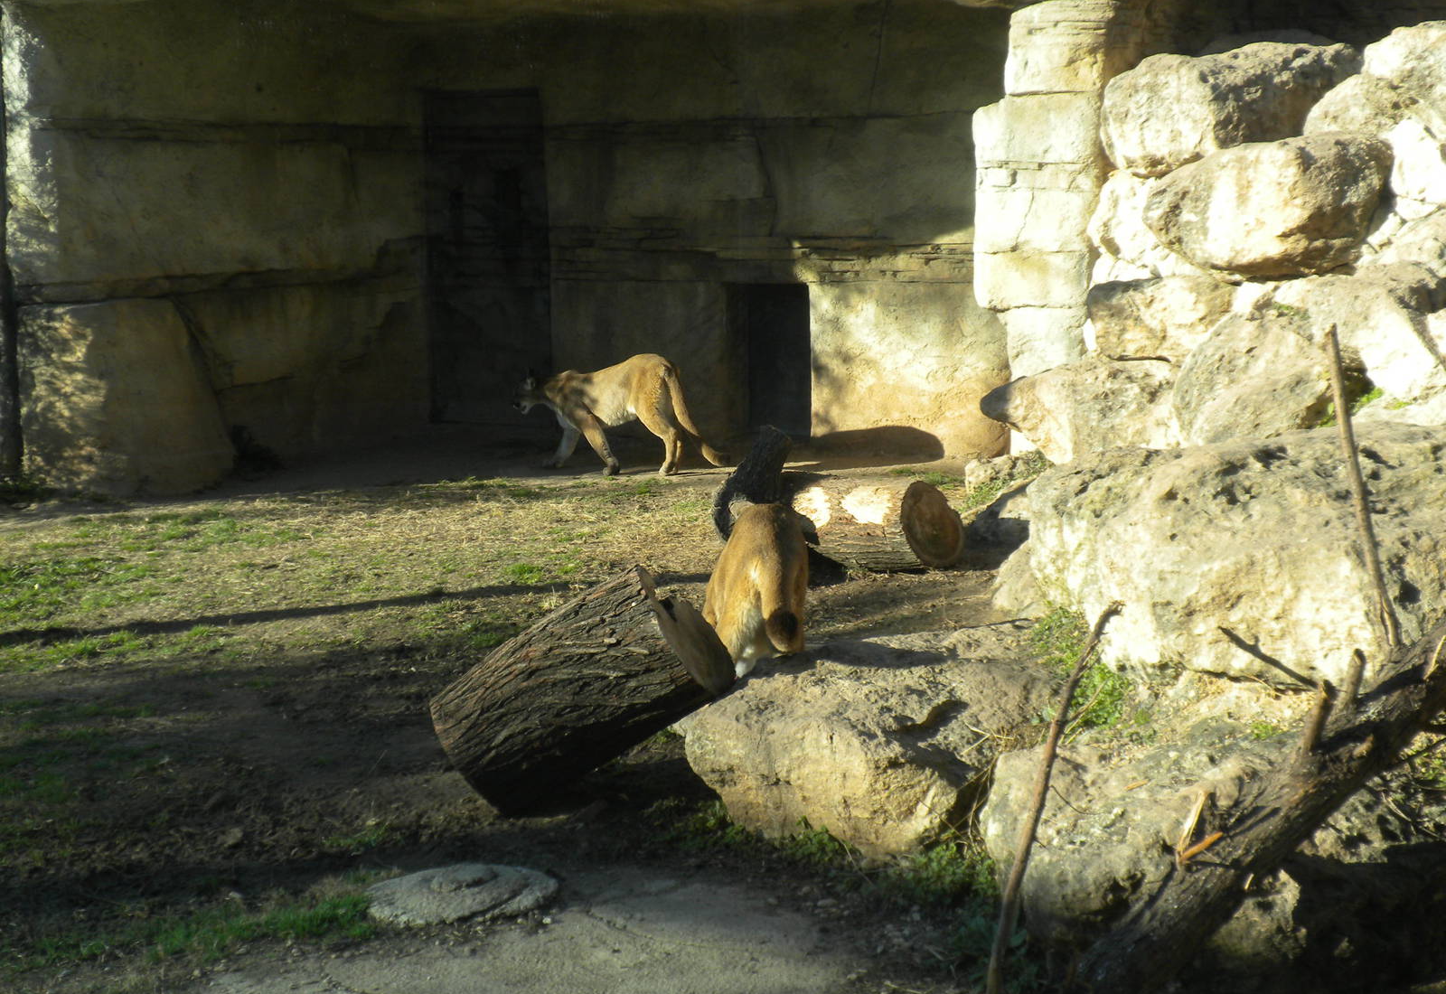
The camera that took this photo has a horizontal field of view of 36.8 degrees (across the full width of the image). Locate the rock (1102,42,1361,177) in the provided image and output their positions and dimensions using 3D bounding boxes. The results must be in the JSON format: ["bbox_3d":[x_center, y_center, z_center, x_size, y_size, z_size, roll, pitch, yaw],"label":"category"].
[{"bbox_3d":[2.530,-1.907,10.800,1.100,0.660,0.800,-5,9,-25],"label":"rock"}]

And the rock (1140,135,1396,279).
[{"bbox_3d":[2.560,-1.366,10.200,1.030,0.630,0.750,-4,9,-20],"label":"rock"}]

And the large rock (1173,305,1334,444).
[{"bbox_3d":[2.407,-0.523,9.900,0.680,0.620,0.550,-1,8,0],"label":"large rock"}]

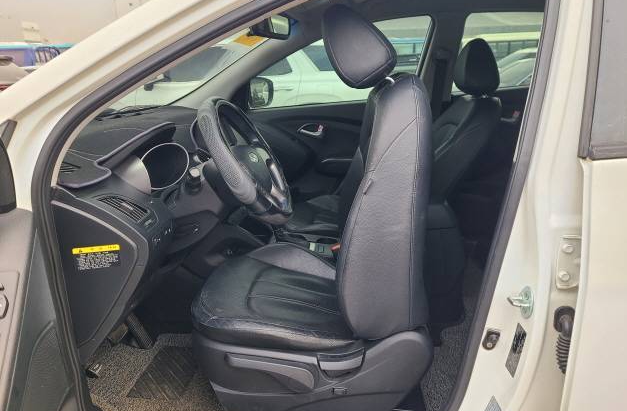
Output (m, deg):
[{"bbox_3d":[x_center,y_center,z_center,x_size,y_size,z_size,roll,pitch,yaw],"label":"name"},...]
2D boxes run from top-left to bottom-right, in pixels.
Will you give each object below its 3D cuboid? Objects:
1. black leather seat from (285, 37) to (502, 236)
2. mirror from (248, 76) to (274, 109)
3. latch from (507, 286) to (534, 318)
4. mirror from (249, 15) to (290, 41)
[{"bbox_3d":[0.287,-0.206,1.991,0.920,0.945,0.520,2,17,7],"label":"black leather seat"},{"bbox_3d":[-0.290,-0.625,2.575,0.130,0.175,0.230,7,19,23],"label":"mirror"},{"bbox_3d":[0.383,0.179,0.875,0.045,0.064,0.036,-2,17,-8],"label":"latch"},{"bbox_3d":[-0.136,-0.584,1.540,0.075,0.075,0.250,4,17,11],"label":"mirror"}]

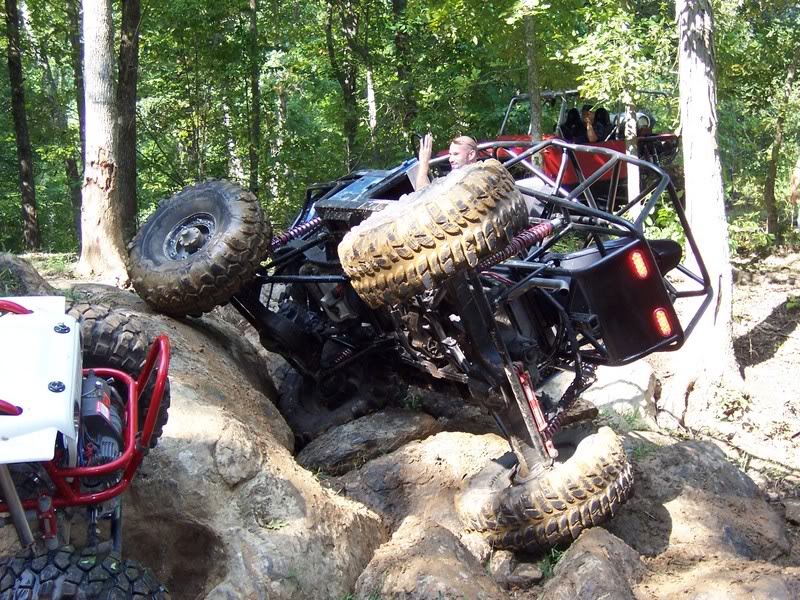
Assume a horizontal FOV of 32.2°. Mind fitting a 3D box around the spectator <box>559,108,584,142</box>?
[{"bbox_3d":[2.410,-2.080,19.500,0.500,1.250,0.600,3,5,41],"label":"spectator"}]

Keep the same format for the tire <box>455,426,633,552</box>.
[{"bbox_3d":[0.815,1.063,7.850,1.000,0.360,1.000,-30,11,-33],"label":"tire"}]

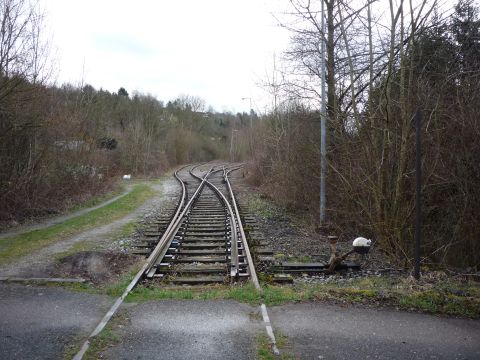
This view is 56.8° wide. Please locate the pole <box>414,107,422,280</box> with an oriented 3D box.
[{"bbox_3d":[2.340,0.182,5.810,0.062,2.280,0.062,-1,3,0],"label":"pole"}]

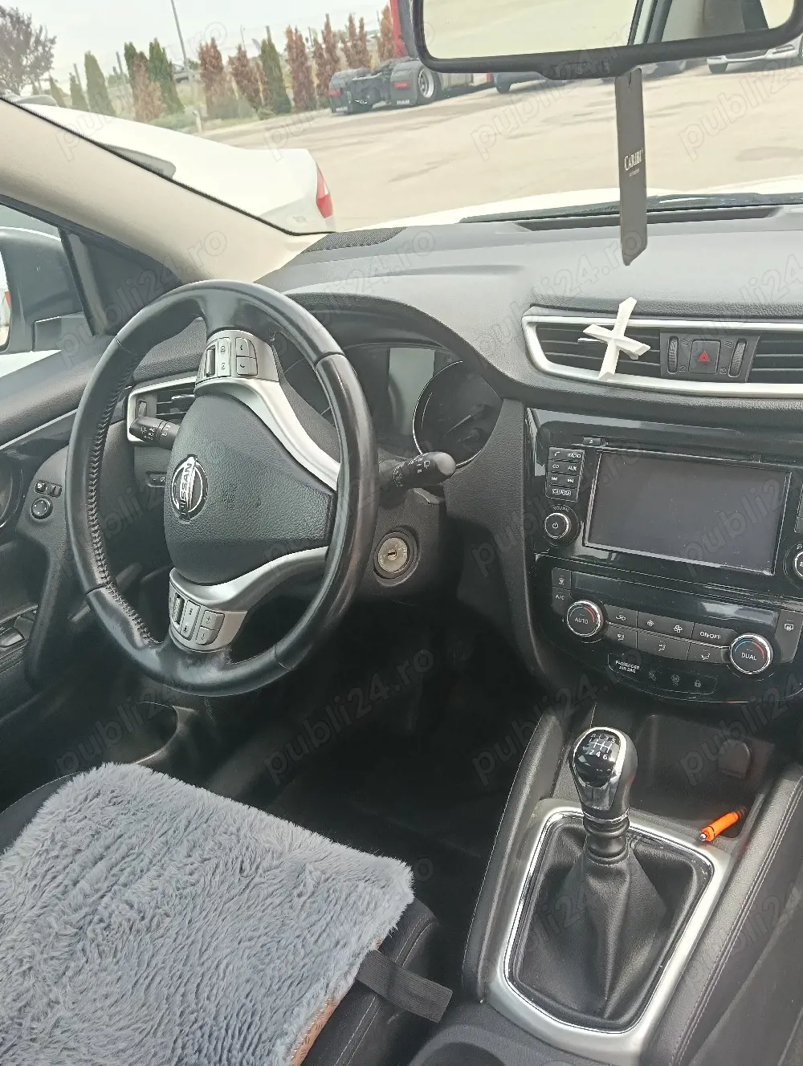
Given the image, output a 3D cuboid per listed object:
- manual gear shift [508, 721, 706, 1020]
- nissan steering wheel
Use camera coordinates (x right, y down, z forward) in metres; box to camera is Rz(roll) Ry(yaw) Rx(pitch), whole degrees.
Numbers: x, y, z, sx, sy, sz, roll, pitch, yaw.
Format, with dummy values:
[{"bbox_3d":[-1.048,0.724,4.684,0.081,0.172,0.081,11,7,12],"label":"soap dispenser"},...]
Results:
[{"bbox_3d":[0.142,0.243,0.636,0.142,0.187,0.148,10,43,31],"label":"manual gear shift"},{"bbox_3d":[-0.164,-0.042,0.778,0.370,0.370,0.090,10,5,31],"label":"nissan steering wheel"}]

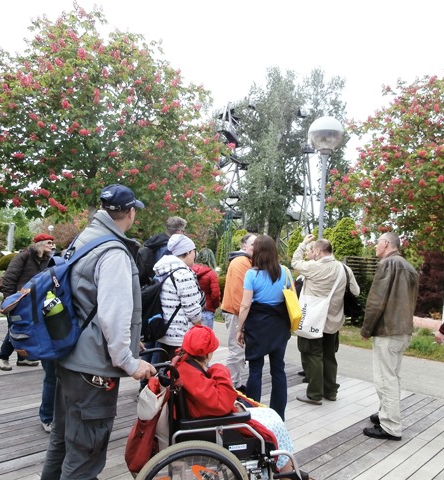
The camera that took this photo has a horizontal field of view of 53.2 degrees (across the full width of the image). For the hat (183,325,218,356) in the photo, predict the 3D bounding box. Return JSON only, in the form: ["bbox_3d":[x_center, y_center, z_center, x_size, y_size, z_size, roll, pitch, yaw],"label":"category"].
[{"bbox_3d":[-0.120,0.562,2.480,0.220,0.170,0.200,4,-2,-37],"label":"hat"}]

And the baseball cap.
[{"bbox_3d":[-0.539,-0.225,2.380,0.180,0.145,0.260,2,-2,36],"label":"baseball cap"}]

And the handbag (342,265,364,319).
[{"bbox_3d":[1.408,0.551,4.750,0.150,0.560,0.300,4,-2,-25],"label":"handbag"}]

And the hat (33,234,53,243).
[{"bbox_3d":[-2.172,-0.016,5.400,0.260,0.110,0.240,3,-1,18],"label":"hat"}]

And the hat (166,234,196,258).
[{"bbox_3d":[-0.301,0.041,3.300,0.220,0.170,0.190,4,-1,-17],"label":"hat"}]

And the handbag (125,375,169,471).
[{"bbox_3d":[-0.396,0.981,2.360,0.180,0.460,0.300,4,-2,-25],"label":"handbag"}]

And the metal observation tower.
[{"bbox_3d":[7.823,-9.602,78.000,18.000,27.000,17.000,3,-1,0],"label":"metal observation tower"}]

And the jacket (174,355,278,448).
[{"bbox_3d":[0.020,0.908,2.480,0.470,0.490,0.460,4,-2,-28],"label":"jacket"}]

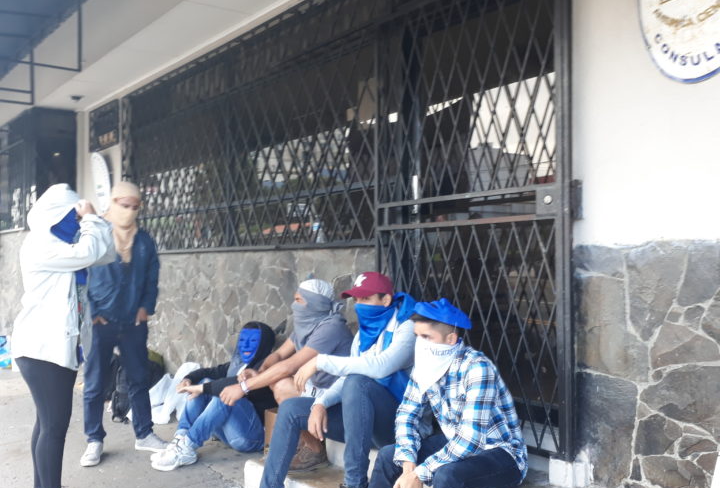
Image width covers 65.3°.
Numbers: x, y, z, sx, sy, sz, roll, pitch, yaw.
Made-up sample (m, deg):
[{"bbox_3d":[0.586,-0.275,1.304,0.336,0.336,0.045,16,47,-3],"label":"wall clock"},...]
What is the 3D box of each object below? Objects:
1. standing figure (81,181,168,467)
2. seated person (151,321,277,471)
[{"bbox_3d":[-1.468,0.463,3.536,0.530,1.700,0.380,1,-3,-25],"label":"standing figure"},{"bbox_3d":[-0.899,0.898,3.498,0.800,0.830,0.500,2,-3,-34],"label":"seated person"}]

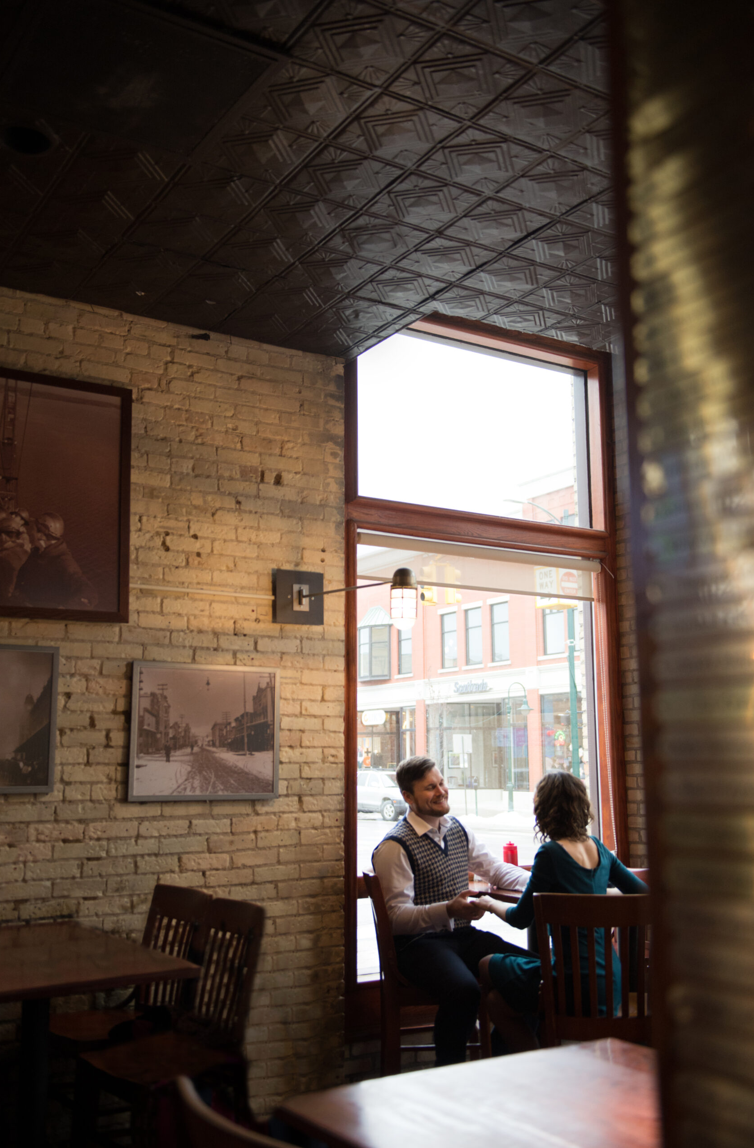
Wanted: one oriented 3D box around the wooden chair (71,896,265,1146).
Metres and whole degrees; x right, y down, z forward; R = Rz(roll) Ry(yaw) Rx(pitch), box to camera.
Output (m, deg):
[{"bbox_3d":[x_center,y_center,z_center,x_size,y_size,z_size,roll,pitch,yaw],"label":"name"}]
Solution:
[{"bbox_3d":[-0.613,1.431,3.269,0.480,0.870,0.430,7,-12,-38],"label":"wooden chair"}]

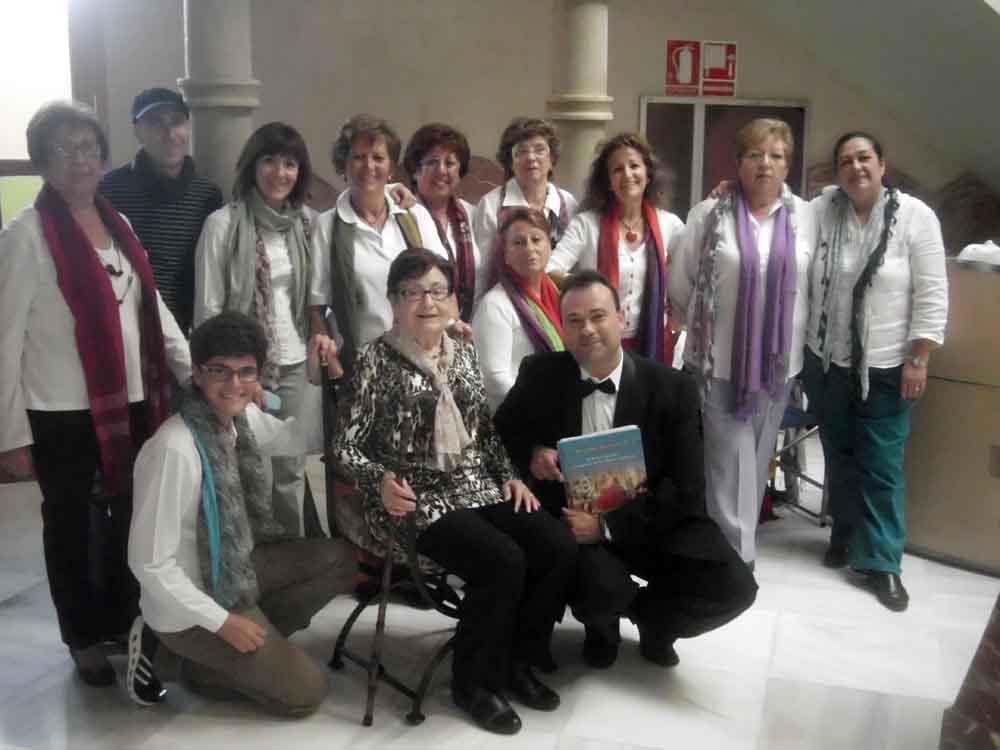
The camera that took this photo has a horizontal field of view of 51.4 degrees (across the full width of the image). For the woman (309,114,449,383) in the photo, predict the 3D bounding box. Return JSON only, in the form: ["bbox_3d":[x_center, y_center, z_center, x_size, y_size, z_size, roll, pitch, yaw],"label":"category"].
[{"bbox_3d":[-0.378,-0.007,3.321,0.470,1.600,0.360,-2,8,-11],"label":"woman"}]

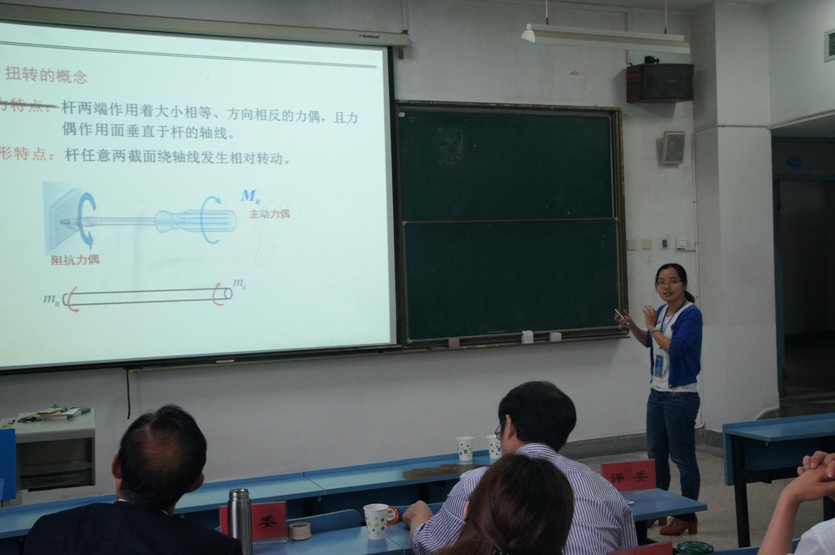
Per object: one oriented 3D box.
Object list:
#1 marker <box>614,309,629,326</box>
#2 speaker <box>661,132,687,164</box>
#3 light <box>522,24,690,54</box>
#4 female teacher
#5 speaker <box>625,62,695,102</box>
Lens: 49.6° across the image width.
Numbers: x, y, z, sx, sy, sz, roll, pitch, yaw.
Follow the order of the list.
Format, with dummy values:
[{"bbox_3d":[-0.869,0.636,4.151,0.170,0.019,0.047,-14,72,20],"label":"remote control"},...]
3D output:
[{"bbox_3d":[1.201,0.235,5.295,0.014,0.145,0.014,-43,21,0],"label":"marker"},{"bbox_3d":[2.127,-1.079,7.546,0.190,0.265,0.110,-2,10,-15],"label":"speaker"},{"bbox_3d":[1.311,-1.647,6.240,1.240,0.110,0.185,-2,22,-21],"label":"light"},{"bbox_3d":[1.424,0.714,5.336,0.480,1.600,0.460,-2,0,-37],"label":"female teacher"},{"bbox_3d":[1.961,-1.565,7.313,0.455,0.285,0.260,-2,7,-13],"label":"speaker"}]

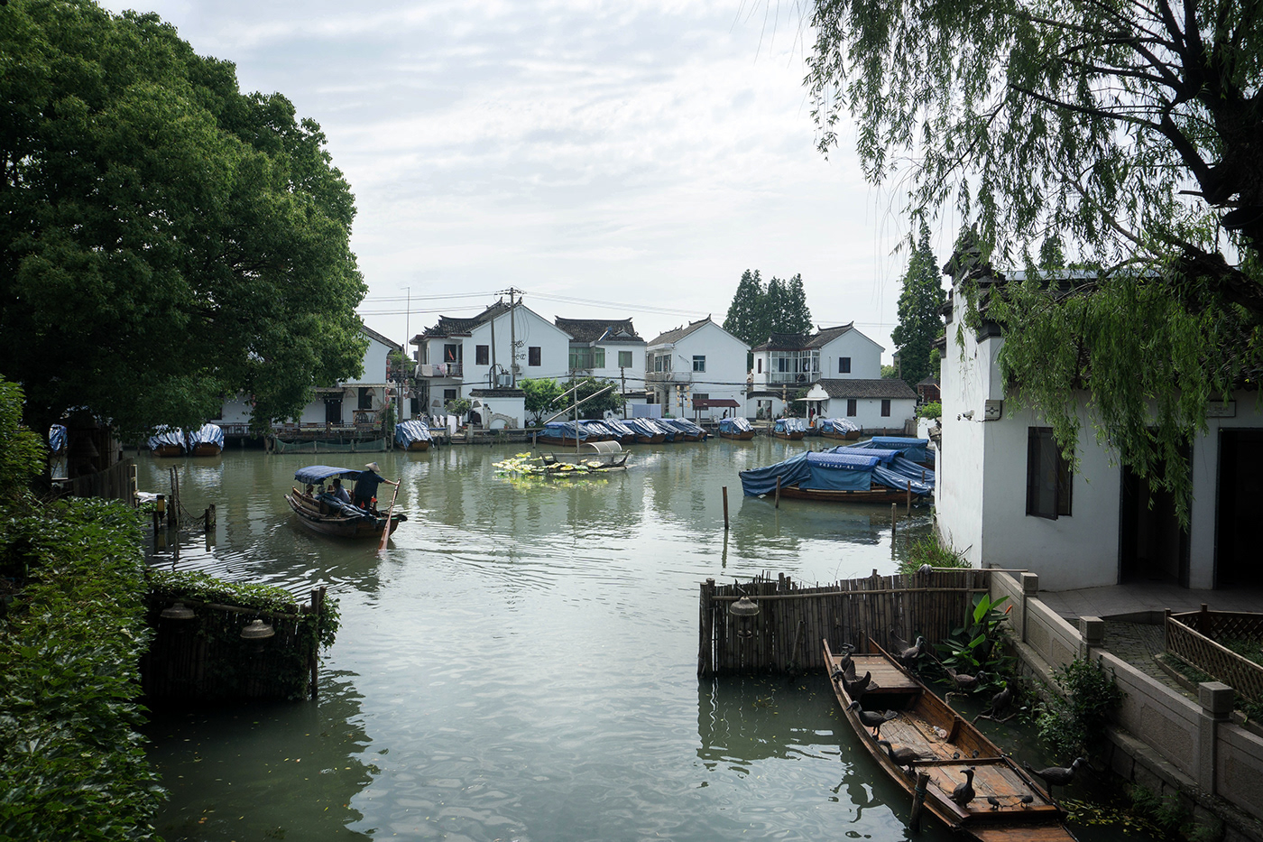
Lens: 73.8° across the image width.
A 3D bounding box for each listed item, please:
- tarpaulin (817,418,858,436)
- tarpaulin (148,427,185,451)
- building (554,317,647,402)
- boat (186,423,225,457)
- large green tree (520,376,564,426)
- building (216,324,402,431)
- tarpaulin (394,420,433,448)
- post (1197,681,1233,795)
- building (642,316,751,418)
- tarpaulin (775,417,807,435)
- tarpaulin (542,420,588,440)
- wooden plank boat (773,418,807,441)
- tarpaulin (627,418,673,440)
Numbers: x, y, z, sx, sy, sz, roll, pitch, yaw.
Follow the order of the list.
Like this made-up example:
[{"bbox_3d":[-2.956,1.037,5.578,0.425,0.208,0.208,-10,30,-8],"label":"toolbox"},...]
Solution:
[{"bbox_3d":[16.151,0.448,66.000,1.650,1.223,2.665,-1,3,-32],"label":"tarpaulin"},{"bbox_3d":[-28.755,1.071,52.000,1.843,1.346,3.000,-1,3,-32],"label":"tarpaulin"},{"bbox_3d":[-3.034,-4.844,78.000,8.200,9.200,8.200,0,3,-10],"label":"building"},{"bbox_3d":[-24.000,0.924,47.300,1.900,1.750,6.800,-1,2,-27],"label":"boat"},{"bbox_3d":[-6.800,-1.486,64.000,3.400,3.850,3.400,0,2,0],"label":"large green tree"},{"bbox_3d":[-21.000,-2.864,55.800,11.000,7.200,8.000,-1,2,-20],"label":"building"},{"bbox_3d":[-14.527,0.825,56.000,1.954,1.622,3.000,-1,3,-25],"label":"tarpaulin"},{"bbox_3d":[5.890,3.206,8.500,0.200,1.060,0.200,0,3,-5],"label":"post"},{"bbox_3d":[5.700,-4.717,80.000,7.900,9.000,7.600,-1,2,-27],"label":"building"},{"bbox_3d":[11.900,0.350,64.200,1.750,1.150,6.000,0,2,0],"label":"tarpaulin"},{"bbox_3d":[-4.733,0.676,59.500,1.650,1.172,3.423,-2,3,-36],"label":"tarpaulin"},{"bbox_3d":[11.850,0.536,64.300,1.750,1.570,6.800,0,2,0],"label":"wooden plank boat"},{"bbox_3d":[1.200,0.477,59.800,1.850,1.330,6.000,0,2,-16],"label":"tarpaulin"}]

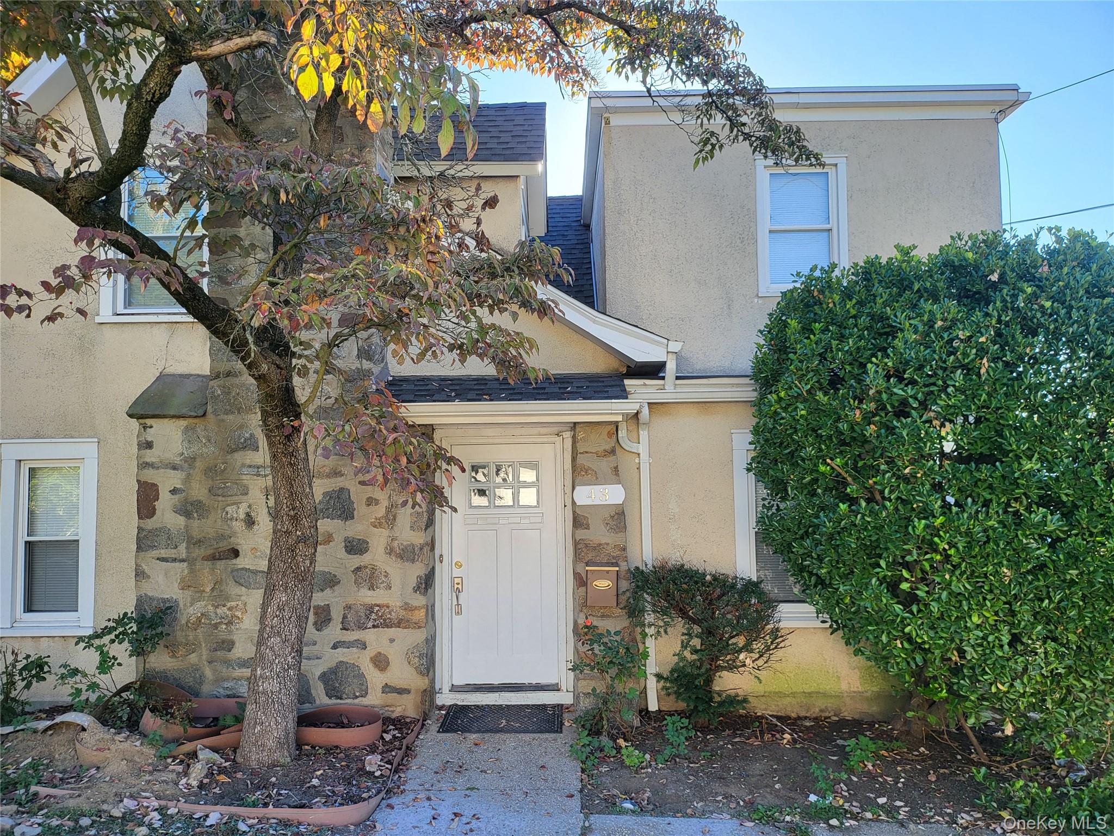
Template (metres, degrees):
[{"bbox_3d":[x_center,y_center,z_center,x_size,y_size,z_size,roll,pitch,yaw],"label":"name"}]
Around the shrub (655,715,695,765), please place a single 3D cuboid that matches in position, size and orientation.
[{"bbox_3d":[0.778,2.110,5.097,0.260,0.285,0.250,-1,-4,0],"label":"shrub"}]

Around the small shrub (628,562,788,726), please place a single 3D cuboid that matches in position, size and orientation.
[{"bbox_3d":[1.100,1.666,5.684,1.160,1.170,0.840,-1,-4,0],"label":"small shrub"}]

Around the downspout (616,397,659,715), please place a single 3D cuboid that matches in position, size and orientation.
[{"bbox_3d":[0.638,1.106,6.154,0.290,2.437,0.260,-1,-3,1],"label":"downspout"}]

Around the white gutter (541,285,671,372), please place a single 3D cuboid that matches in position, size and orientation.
[{"bbox_3d":[0.389,-0.722,6.205,1.060,0.680,0.240,-1,-4,0],"label":"white gutter"}]

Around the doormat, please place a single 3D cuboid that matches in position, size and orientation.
[{"bbox_3d":[-0.411,2.342,6.043,0.915,0.020,0.630,-1,-3,1],"label":"doormat"}]

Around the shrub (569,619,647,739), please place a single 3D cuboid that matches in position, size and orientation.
[{"bbox_3d":[0.369,1.870,5.574,0.560,0.810,0.470,-1,-4,0],"label":"shrub"}]

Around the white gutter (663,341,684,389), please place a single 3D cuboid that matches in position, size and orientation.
[{"bbox_3d":[0.941,-0.419,6.197,0.164,0.402,0.150,-1,-3,1],"label":"white gutter"}]

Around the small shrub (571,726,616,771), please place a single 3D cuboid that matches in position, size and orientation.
[{"bbox_3d":[0.238,2.135,5.057,0.300,0.235,0.280,-1,-4,0],"label":"small shrub"}]

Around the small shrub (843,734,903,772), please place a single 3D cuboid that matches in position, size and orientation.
[{"bbox_3d":[2.040,2.142,5.001,0.380,0.175,0.300,-1,-4,0],"label":"small shrub"}]

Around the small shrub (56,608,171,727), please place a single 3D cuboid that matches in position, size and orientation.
[{"bbox_3d":[-3.432,1.924,5.990,0.801,0.838,0.660,-1,-3,1],"label":"small shrub"}]

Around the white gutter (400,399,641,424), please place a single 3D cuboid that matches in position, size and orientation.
[{"bbox_3d":[-0.285,-0.042,6.059,1.892,0.156,0.150,-1,-3,1],"label":"white gutter"}]

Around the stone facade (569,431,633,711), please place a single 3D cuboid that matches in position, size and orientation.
[{"bbox_3d":[0.358,1.206,6.256,0.493,2.321,0.330,-1,-3,1],"label":"stone facade"}]

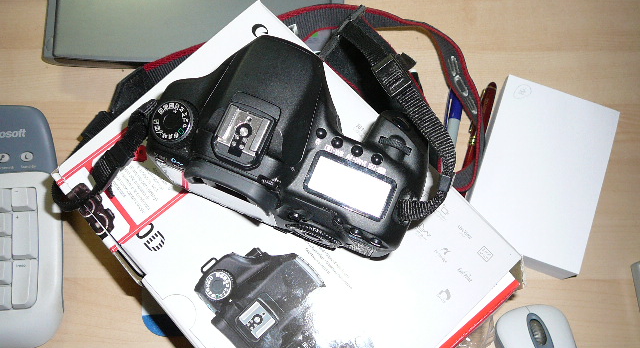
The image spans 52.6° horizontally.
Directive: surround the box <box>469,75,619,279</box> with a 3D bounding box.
[{"bbox_3d":[0.181,0.001,0.541,0.097,0.029,0.143,20,74,4],"label":"box"}]

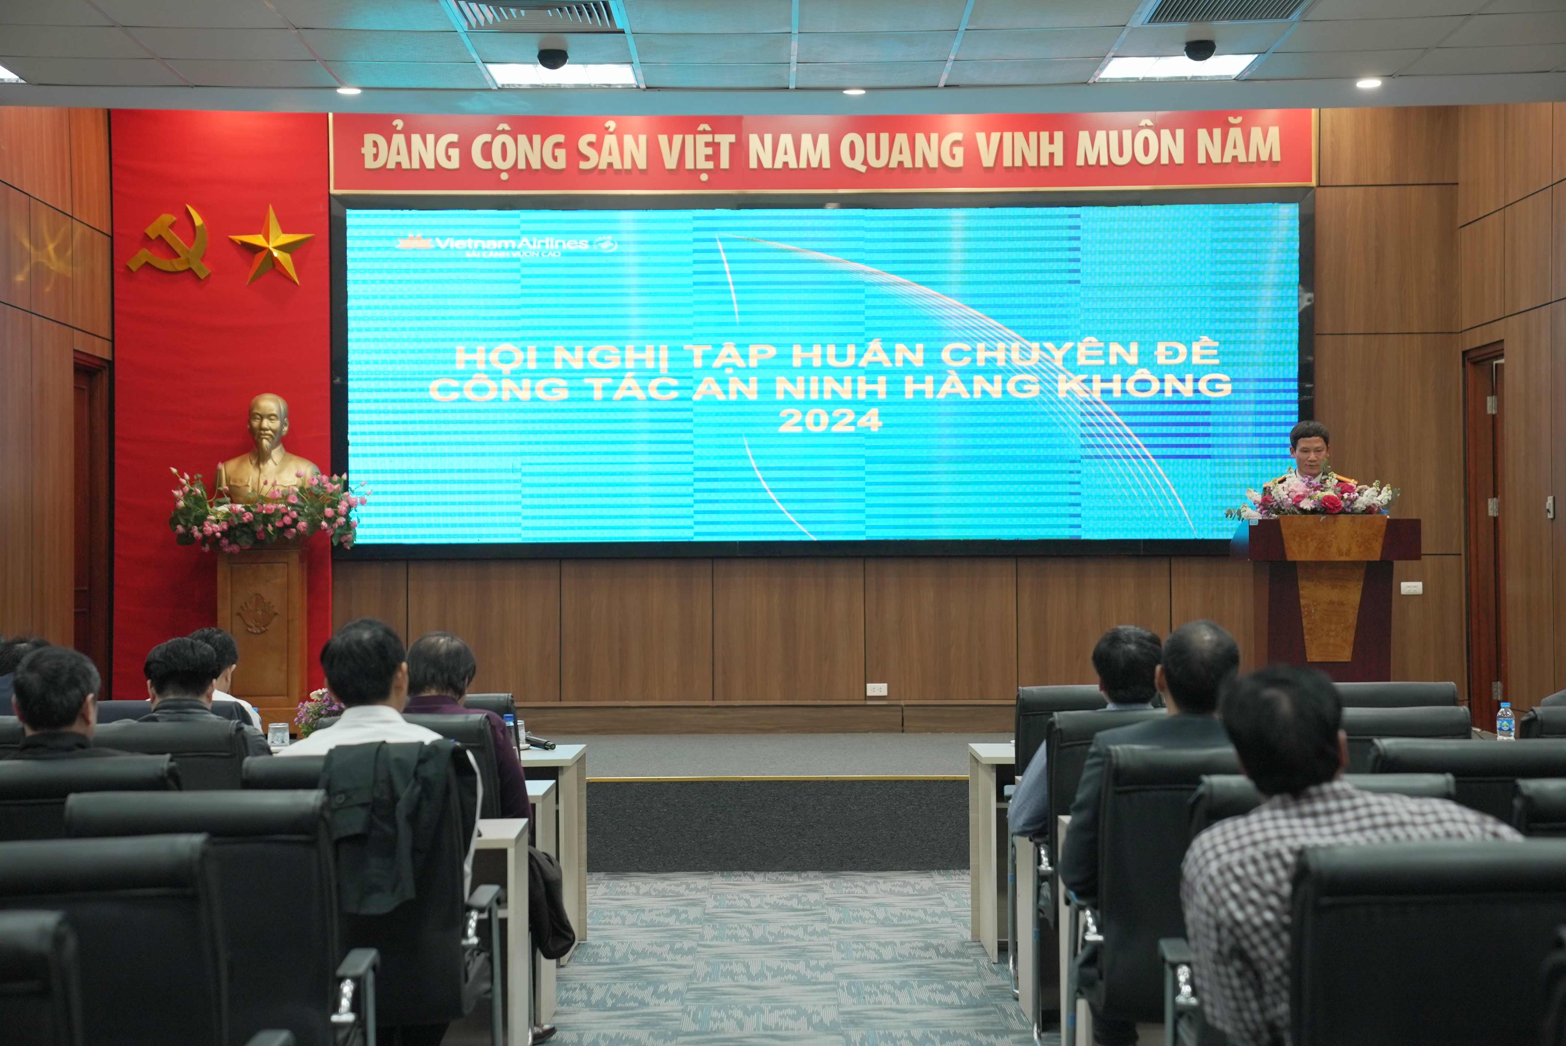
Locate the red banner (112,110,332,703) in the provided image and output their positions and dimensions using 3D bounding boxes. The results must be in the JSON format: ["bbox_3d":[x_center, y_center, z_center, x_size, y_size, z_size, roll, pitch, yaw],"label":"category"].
[{"bbox_3d":[-3.320,-0.619,16.483,1.283,3.622,0.040,0,-1,0],"label":"red banner"}]

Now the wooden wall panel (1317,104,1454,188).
[{"bbox_3d":[3.602,-2.267,16.550,0.802,0.523,0.030,0,-1,0],"label":"wooden wall panel"}]

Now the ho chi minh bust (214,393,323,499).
[{"bbox_3d":[-2.916,-0.422,15.748,0.598,0.623,0.360,0,-1,0],"label":"ho chi minh bust"}]

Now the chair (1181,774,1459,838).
[{"bbox_3d":[1.000,0.972,5.376,0.560,1.015,0.640,0,-1,0],"label":"chair"}]

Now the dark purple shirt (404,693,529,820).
[{"bbox_3d":[-0.985,0.809,7.965,0.520,0.640,0.400,0,-1,2],"label":"dark purple shirt"}]

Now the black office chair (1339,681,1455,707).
[{"bbox_3d":[1.953,1.020,9.213,0.600,1.010,0.620,0,-1,0],"label":"black office chair"}]

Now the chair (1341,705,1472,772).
[{"bbox_3d":[1.603,1.008,7.760,0.560,1.015,0.640,0,-1,-2],"label":"chair"}]

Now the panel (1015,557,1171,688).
[{"bbox_3d":[1.848,0.634,16.550,0.898,0.854,0.030,0,-1,0],"label":"panel"}]

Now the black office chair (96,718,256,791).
[{"bbox_3d":[-1.659,1.027,7.539,0.560,1.015,0.640,0,-1,-6],"label":"black office chair"}]

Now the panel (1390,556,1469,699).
[{"bbox_3d":[3.624,0.622,16.501,0.839,0.858,0.030,0,-1,0],"label":"panel"}]

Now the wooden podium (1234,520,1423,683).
[{"bbox_3d":[2.625,0.570,13.486,0.815,1.210,0.550,0,-1,0],"label":"wooden podium"}]

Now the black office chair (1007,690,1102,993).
[{"bbox_3d":[1.008,1.053,9.472,0.530,1.030,0.620,0,-1,-3],"label":"black office chair"}]

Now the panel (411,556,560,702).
[{"bbox_3d":[-1.766,0.640,16.550,0.894,0.843,0.030,0,-1,0],"label":"panel"}]

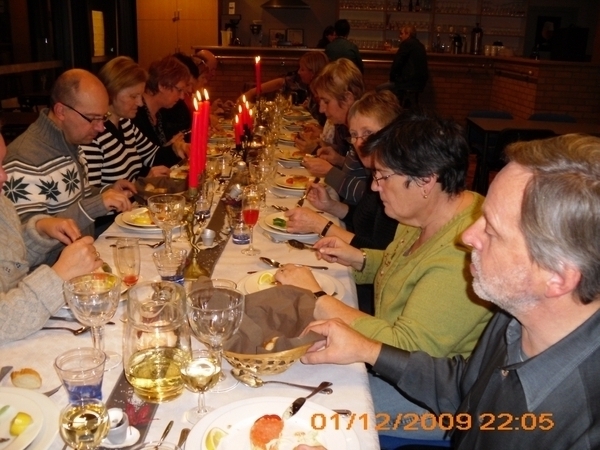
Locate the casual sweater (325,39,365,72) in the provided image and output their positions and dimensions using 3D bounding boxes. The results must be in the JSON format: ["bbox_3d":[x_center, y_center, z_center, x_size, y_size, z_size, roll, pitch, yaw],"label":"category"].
[{"bbox_3d":[0.527,-1.945,7.590,0.480,0.620,0.300,2,17,1],"label":"casual sweater"}]

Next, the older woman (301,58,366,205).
[{"bbox_3d":[0.277,-0.051,2.649,0.540,1.260,0.500,-1,17,-4],"label":"older woman"}]

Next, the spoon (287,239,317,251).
[{"bbox_3d":[0.038,0.061,1.510,0.176,0.020,0.035,18,24,35],"label":"spoon"}]

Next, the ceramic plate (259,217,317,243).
[{"bbox_3d":[-0.005,0.010,2.003,0.260,0.030,0.260,1,17,0],"label":"ceramic plate"}]

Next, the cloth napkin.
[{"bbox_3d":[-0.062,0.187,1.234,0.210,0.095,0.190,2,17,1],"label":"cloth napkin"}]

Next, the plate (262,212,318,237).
[{"bbox_3d":[-0.002,0.001,1.966,0.218,0.025,0.218,2,17,1],"label":"plate"}]

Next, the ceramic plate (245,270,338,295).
[{"bbox_3d":[-0.022,0.154,1.501,0.225,0.022,0.225,0,16,0],"label":"ceramic plate"}]

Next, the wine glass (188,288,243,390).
[{"bbox_3d":[-0.145,0.206,1.114,0.098,0.163,0.098,2,17,1],"label":"wine glass"}]

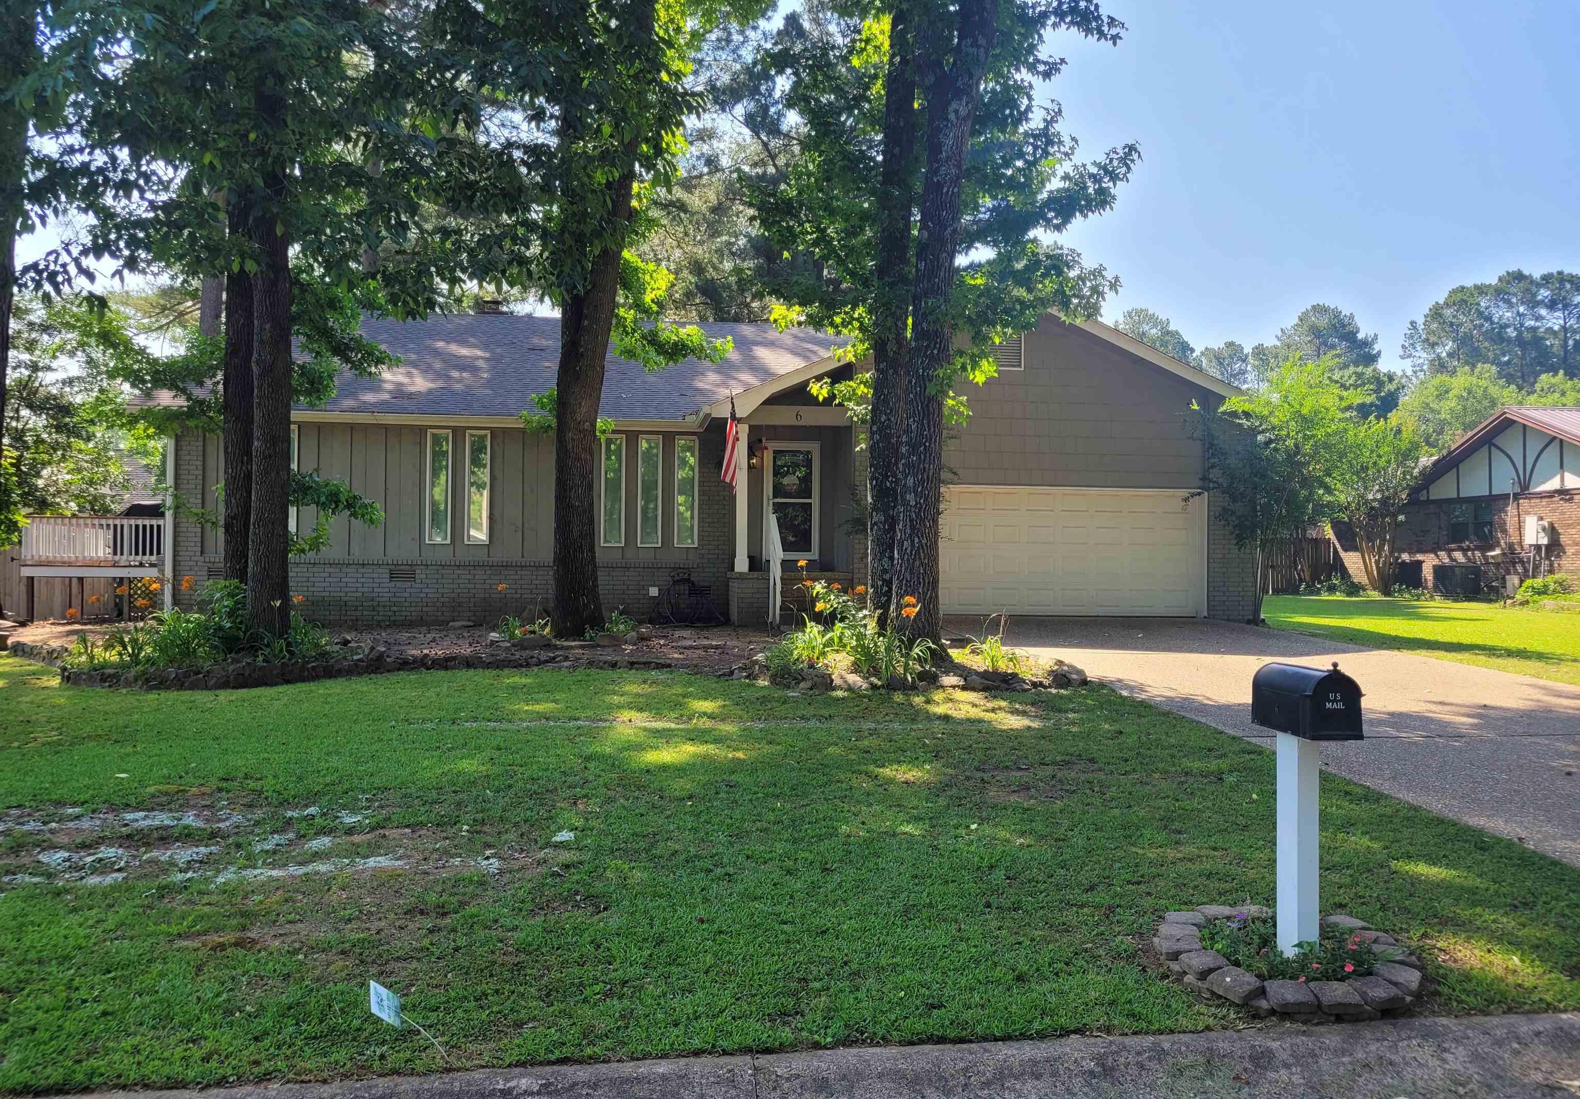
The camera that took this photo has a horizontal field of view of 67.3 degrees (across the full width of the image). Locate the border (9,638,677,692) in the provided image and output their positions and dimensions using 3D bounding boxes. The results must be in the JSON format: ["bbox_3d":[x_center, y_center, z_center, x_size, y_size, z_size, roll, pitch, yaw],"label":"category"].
[{"bbox_3d":[-5.886,1.407,14.547,8.960,0.340,3.400,1,-1,-5],"label":"border"}]

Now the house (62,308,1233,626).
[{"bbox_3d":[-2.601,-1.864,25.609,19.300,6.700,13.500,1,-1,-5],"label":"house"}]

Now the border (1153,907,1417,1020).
[{"bbox_3d":[1.928,1.595,4.640,0.980,0.140,0.990,1,-1,-5],"label":"border"}]

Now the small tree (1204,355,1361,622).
[{"bbox_3d":[8.290,-1.030,20.000,2.700,4.500,2.600,1,-1,-5],"label":"small tree"}]

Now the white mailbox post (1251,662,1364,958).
[{"bbox_3d":[1.975,1.001,4.570,0.220,1.160,0.480,1,-1,-5],"label":"white mailbox post"}]

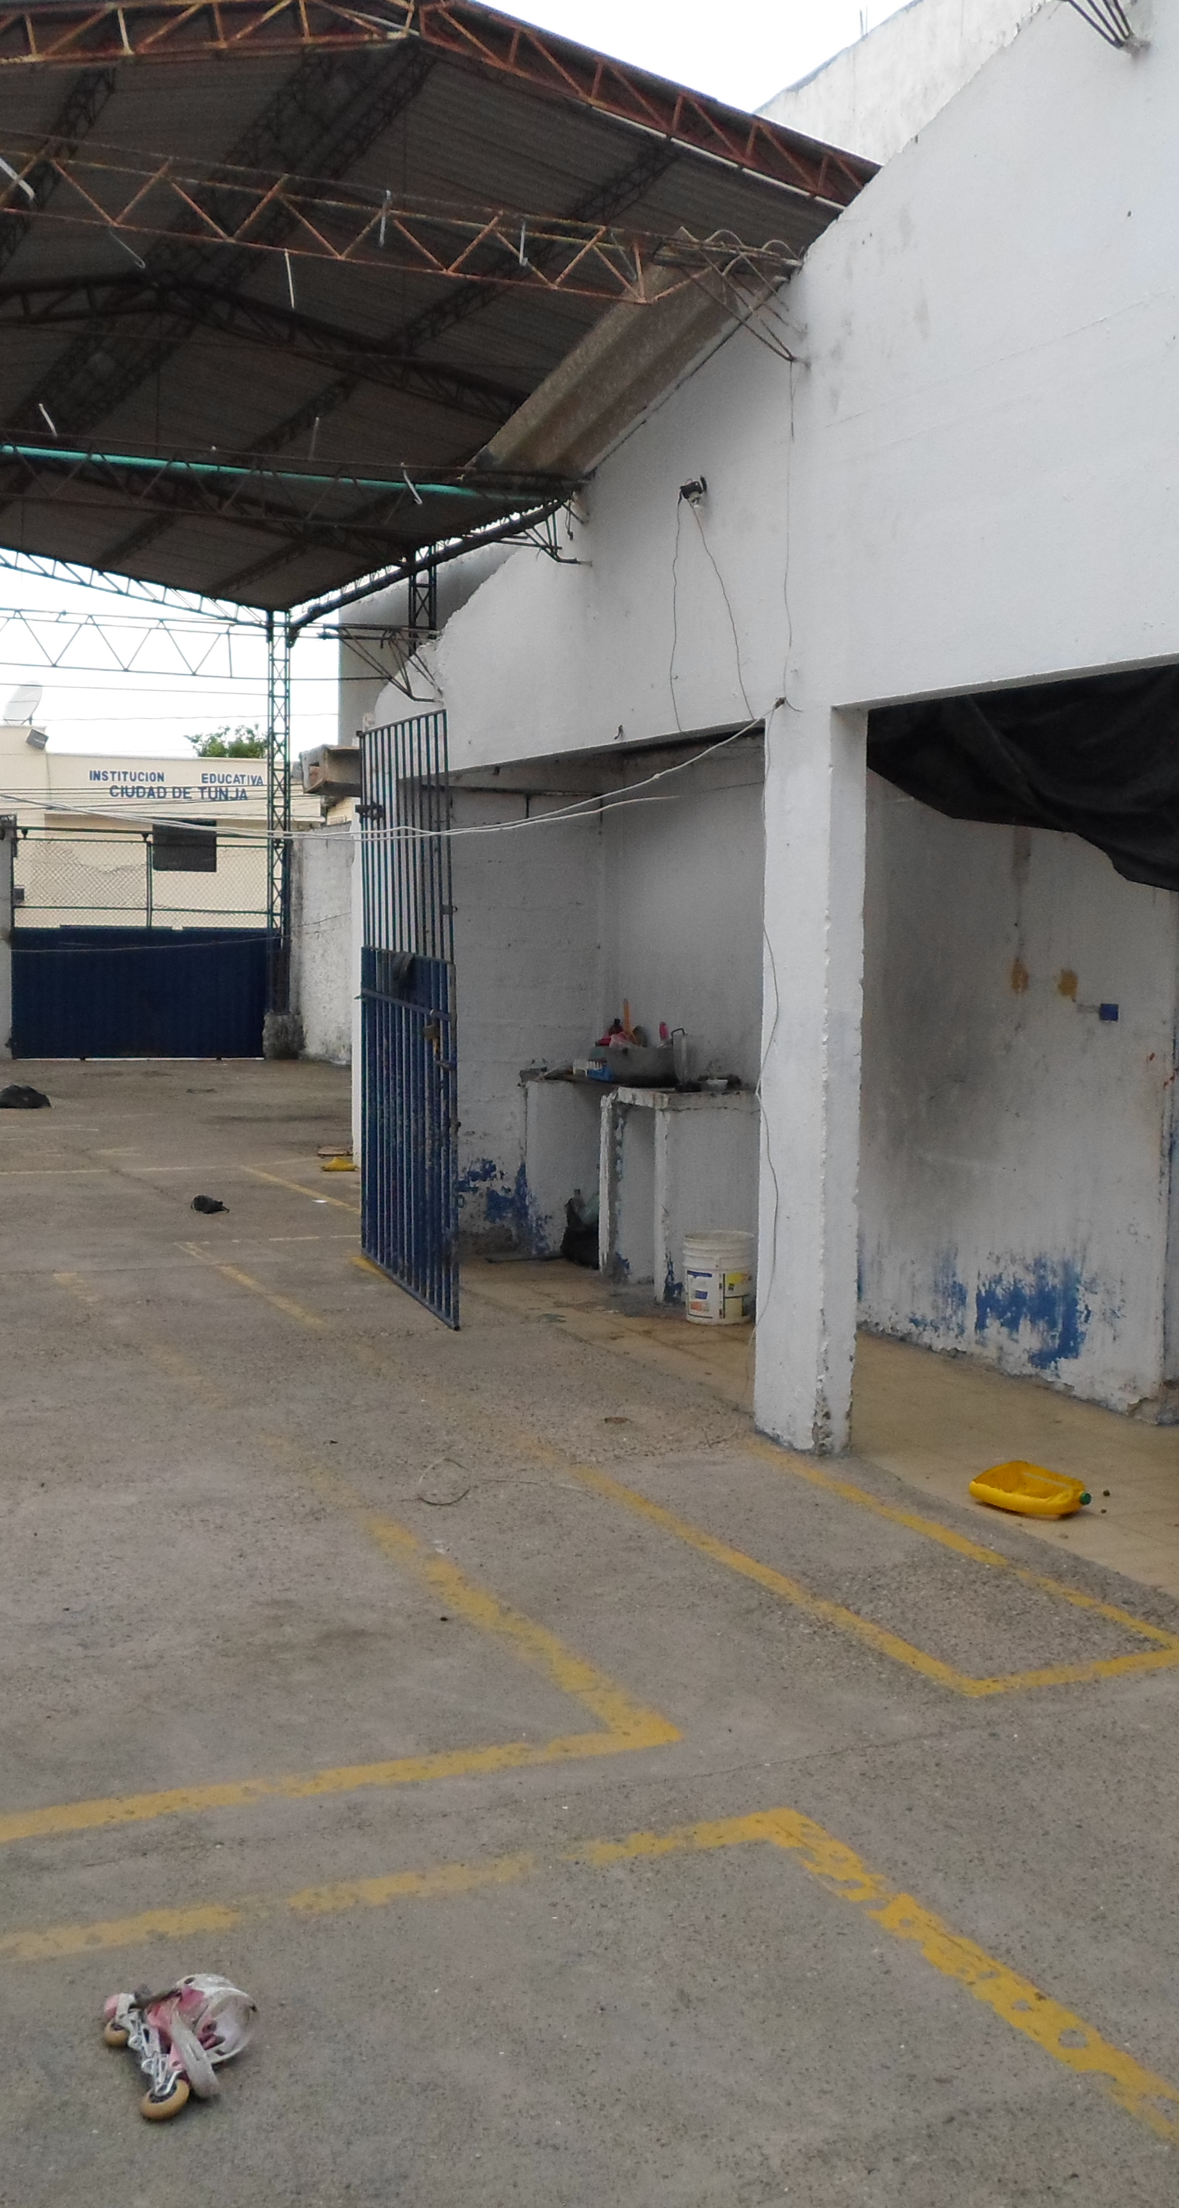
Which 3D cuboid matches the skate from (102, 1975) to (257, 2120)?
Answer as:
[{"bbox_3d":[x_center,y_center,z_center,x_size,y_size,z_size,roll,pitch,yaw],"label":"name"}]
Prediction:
[{"bbox_3d":[-0.559,1.290,2.932,0.225,0.120,0.255,-7,8,-31],"label":"skate"}]

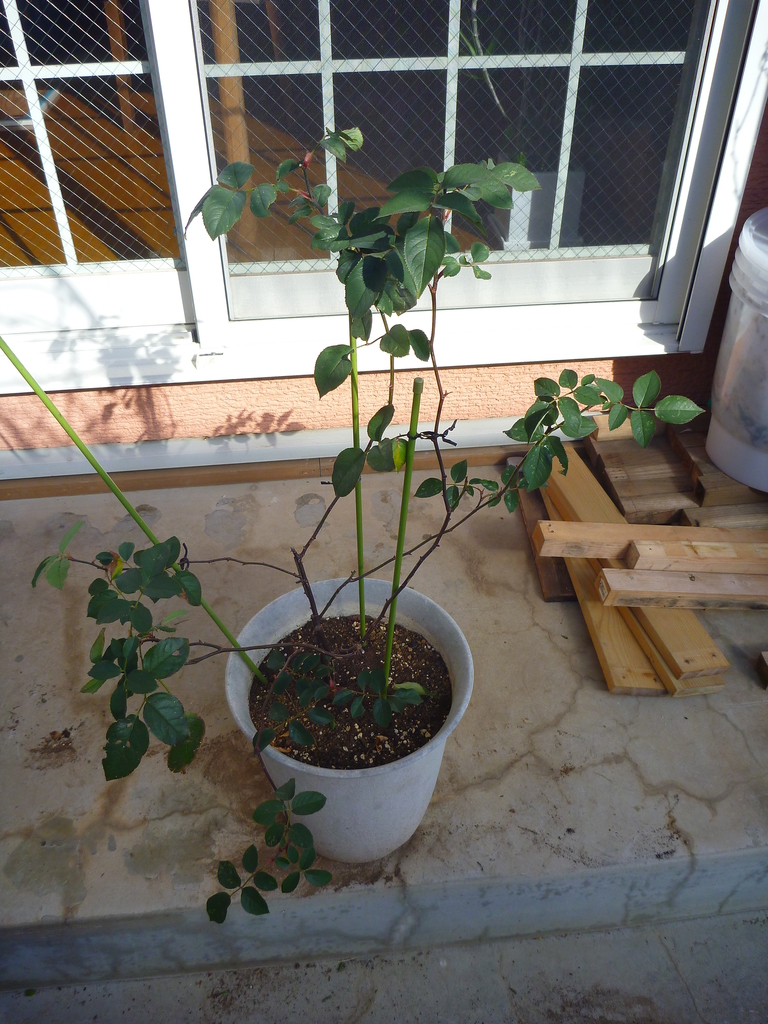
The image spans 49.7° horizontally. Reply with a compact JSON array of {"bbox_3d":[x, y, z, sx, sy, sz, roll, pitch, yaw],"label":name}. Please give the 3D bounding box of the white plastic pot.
[{"bbox_3d":[-0.039,0.295,1.095,0.307,0.274,0.307,-1,39,0],"label":"white plastic pot"}]

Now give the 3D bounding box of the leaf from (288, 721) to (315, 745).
[{"bbox_3d":[-0.093,0.249,0.930,0.040,0.008,0.022,38,59,25],"label":"leaf"}]

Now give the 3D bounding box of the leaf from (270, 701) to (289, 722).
[{"bbox_3d":[-0.123,0.234,0.970,0.027,0.006,0.022,38,68,12],"label":"leaf"}]

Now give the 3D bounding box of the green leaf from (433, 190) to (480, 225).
[{"bbox_3d":[0.060,-0.254,0.690,0.049,0.010,0.030,31,56,25],"label":"green leaf"}]

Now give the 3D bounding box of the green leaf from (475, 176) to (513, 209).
[{"bbox_3d":[0.092,-0.270,0.700,0.042,0.008,0.024,43,81,15],"label":"green leaf"}]

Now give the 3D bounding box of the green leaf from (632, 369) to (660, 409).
[{"bbox_3d":[0.276,-0.129,0.870,0.027,0.007,0.043,22,84,17],"label":"green leaf"}]

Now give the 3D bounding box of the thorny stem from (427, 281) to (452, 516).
[{"bbox_3d":[0.056,-0.117,0.829,0.025,0.272,0.021,-7,38,0],"label":"thorny stem"}]

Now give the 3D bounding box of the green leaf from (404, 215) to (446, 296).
[{"bbox_3d":[0.032,-0.203,0.655,0.033,0.064,0.014,6,0,1],"label":"green leaf"}]

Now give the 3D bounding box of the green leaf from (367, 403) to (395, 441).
[{"bbox_3d":[-0.001,-0.096,0.887,0.022,0.013,0.048,21,68,9],"label":"green leaf"}]

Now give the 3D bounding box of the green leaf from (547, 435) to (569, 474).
[{"bbox_3d":[0.182,-0.060,0.870,0.025,0.009,0.045,-20,72,3],"label":"green leaf"}]

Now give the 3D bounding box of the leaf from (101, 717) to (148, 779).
[{"bbox_3d":[-0.272,0.248,0.873,0.044,0.071,0.014,22,-4,-5],"label":"leaf"}]

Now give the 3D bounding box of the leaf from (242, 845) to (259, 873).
[{"bbox_3d":[-0.163,0.429,1.025,0.018,0.010,0.034,0,52,-5],"label":"leaf"}]

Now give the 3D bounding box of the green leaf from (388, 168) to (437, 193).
[{"bbox_3d":[0.022,-0.270,0.674,0.043,0.012,0.031,-7,60,-16],"label":"green leaf"}]

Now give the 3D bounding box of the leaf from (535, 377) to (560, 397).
[{"bbox_3d":[0.162,-0.123,0.820,0.021,0.006,0.030,-42,69,-11],"label":"leaf"}]

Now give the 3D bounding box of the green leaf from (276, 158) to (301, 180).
[{"bbox_3d":[-0.082,-0.294,0.710,0.025,0.006,0.013,-37,89,-6],"label":"green leaf"}]

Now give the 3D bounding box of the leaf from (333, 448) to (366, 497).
[{"bbox_3d":[-0.038,-0.044,0.910,0.034,0.009,0.055,30,84,1],"label":"leaf"}]

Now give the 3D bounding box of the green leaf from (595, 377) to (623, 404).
[{"bbox_3d":[0.227,-0.123,0.835,0.022,0.008,0.040,-38,66,-7],"label":"green leaf"}]

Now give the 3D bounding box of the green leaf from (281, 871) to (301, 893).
[{"bbox_3d":[-0.098,0.386,0.865,0.016,0.005,0.027,32,54,23],"label":"green leaf"}]

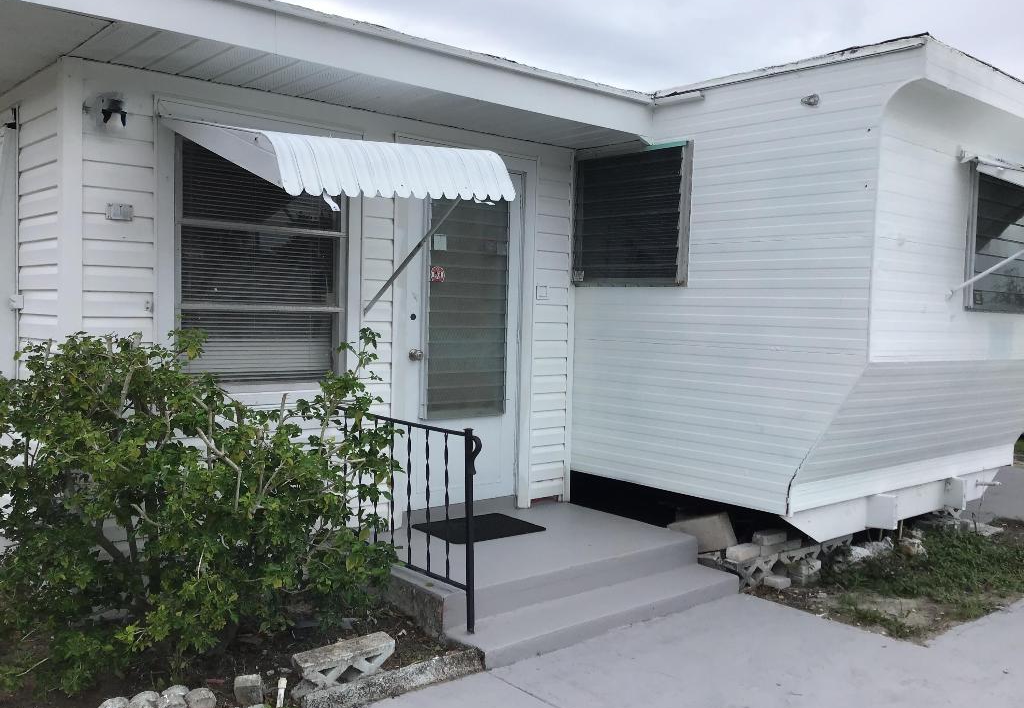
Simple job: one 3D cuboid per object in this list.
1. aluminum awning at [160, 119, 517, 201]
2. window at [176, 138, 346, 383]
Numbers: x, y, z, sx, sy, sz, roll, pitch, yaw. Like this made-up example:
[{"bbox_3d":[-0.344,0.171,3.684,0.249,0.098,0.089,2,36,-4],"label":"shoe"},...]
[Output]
[{"bbox_3d":[-0.805,-0.857,4.106,1.098,0.427,1.235,-1,4,-41],"label":"aluminum awning"},{"bbox_3d":[-1.244,-0.455,4.610,0.933,1.220,0.090,-1,4,-41],"label":"window"}]

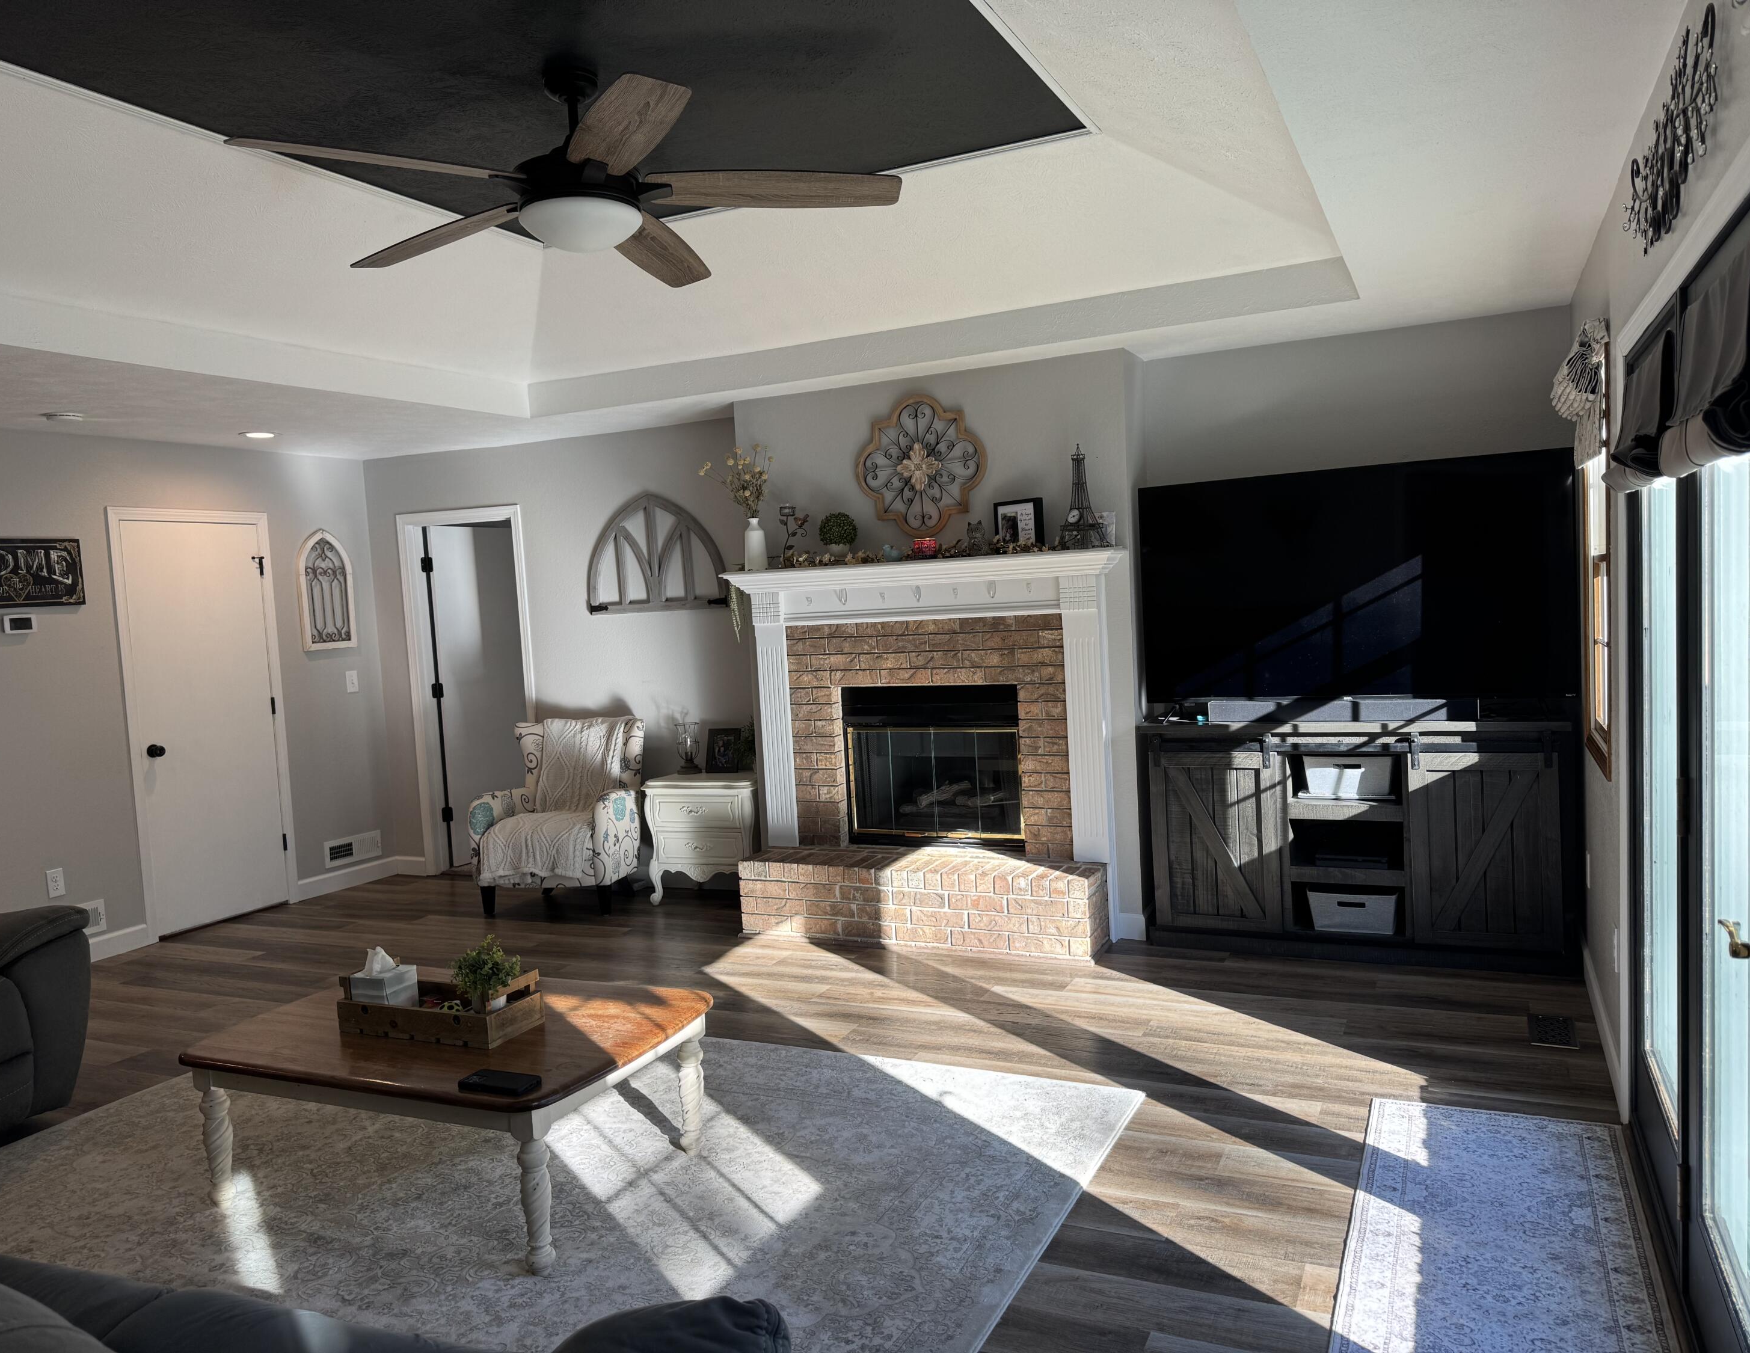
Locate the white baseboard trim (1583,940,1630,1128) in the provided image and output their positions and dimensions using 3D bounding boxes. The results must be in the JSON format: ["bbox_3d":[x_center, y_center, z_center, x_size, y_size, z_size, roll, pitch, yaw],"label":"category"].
[{"bbox_3d":[2.290,1.057,3.953,0.018,0.125,1.460,-1,4,26],"label":"white baseboard trim"}]

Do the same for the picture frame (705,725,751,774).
[{"bbox_3d":[-0.755,0.376,6.289,0.192,0.223,0.028,-2,-5,20],"label":"picture frame"}]

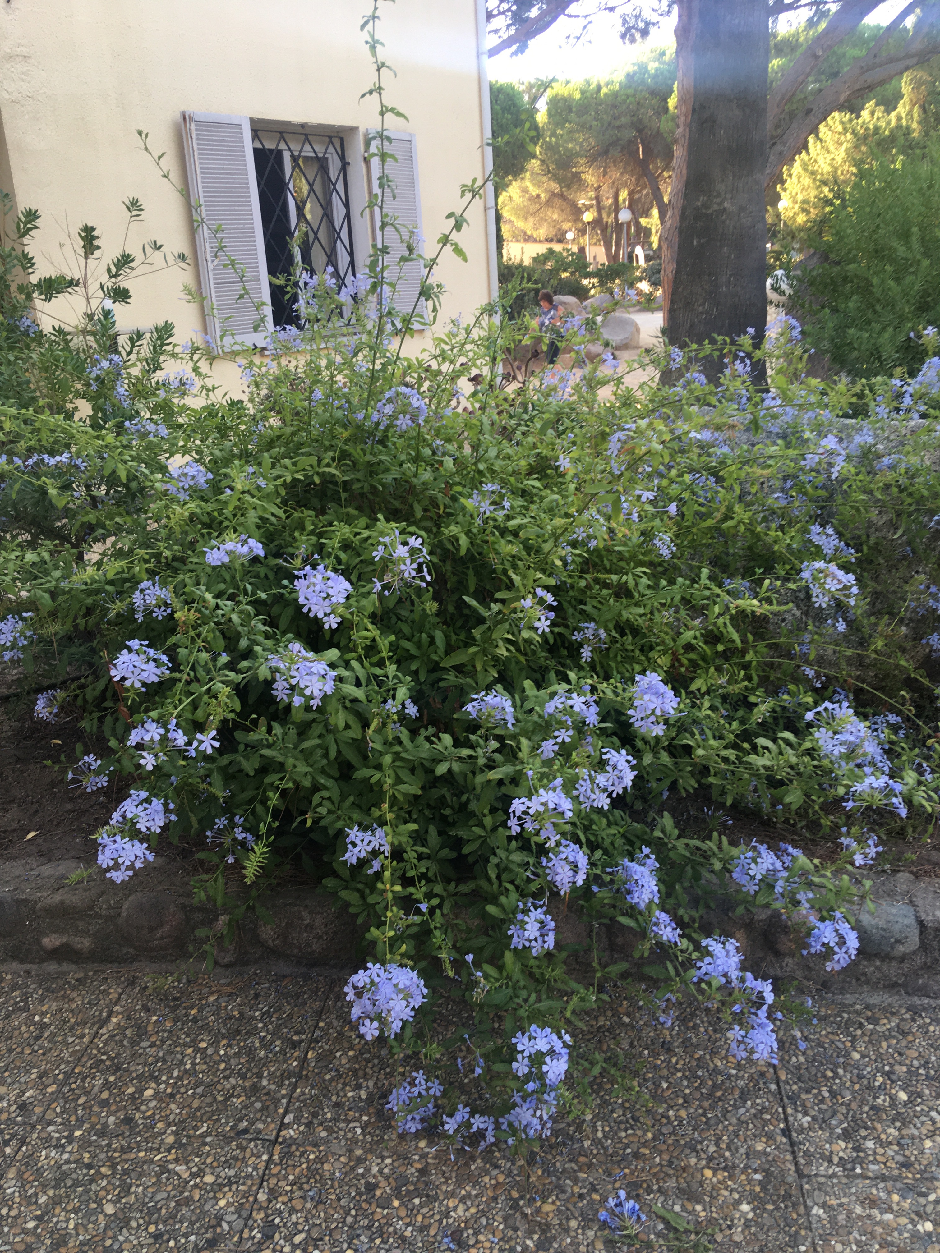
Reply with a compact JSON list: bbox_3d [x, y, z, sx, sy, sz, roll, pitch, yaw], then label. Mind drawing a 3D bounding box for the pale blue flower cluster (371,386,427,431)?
[{"bbox_3d":[-0.142,-0.436,2.100,0.114,0.090,0.100,0,19,7],"label":"pale blue flower cluster"}]

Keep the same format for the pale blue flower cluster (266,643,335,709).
[{"bbox_3d":[-0.276,0.082,1.720,0.112,0.104,0.100,-7,19,-9],"label":"pale blue flower cluster"}]

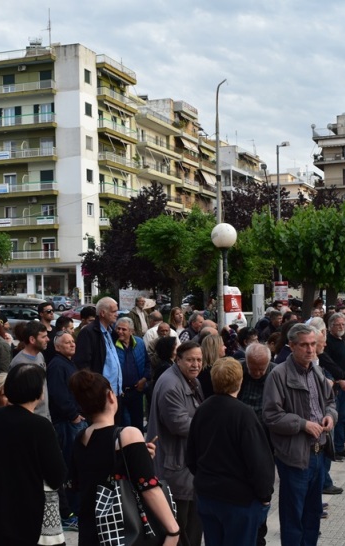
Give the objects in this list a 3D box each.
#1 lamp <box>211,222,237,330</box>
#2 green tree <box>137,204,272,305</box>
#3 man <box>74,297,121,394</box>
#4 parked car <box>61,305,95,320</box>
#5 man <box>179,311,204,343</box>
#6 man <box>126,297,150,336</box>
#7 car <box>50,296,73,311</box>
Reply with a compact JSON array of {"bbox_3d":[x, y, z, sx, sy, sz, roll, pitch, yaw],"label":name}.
[{"bbox_3d":[0.963,0.684,14.976,0.460,3.200,0.460,0,-1,0],"label":"lamp"},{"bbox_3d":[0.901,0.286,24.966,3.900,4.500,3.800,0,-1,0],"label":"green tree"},{"bbox_3d":[-0.751,1.201,8.380,0.370,1.900,0.520,-2,-1,20],"label":"man"},{"bbox_3d":[-4.157,2.399,46.000,4.200,1.430,1.750,0,-1,-22],"label":"parked car"},{"bbox_3d":[0.262,1.355,10.487,0.340,1.710,0.520,-1,-1,27],"label":"man"},{"bbox_3d":[-0.542,1.299,14.281,0.500,1.760,0.340,0,-1,-30],"label":"man"},{"bbox_3d":[-11.283,2.896,77.000,4.100,1.500,1.750,-1,-1,25],"label":"car"}]

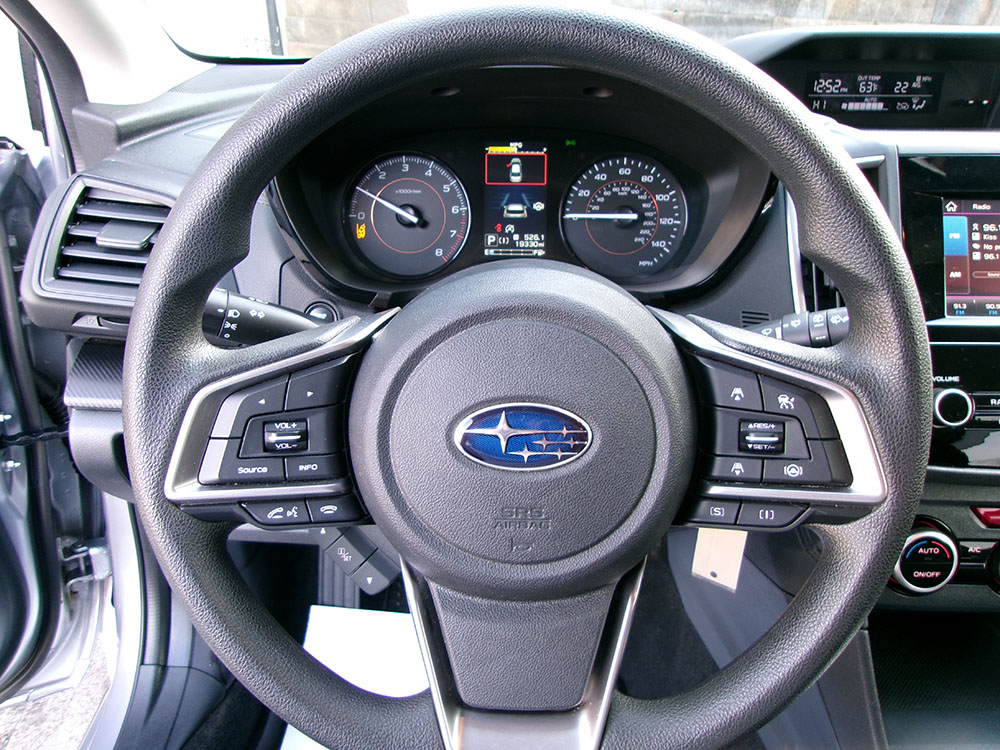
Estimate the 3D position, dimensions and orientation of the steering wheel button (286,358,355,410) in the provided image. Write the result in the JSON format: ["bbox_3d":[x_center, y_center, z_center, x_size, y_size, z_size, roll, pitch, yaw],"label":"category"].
[{"bbox_3d":[-0.084,0.004,0.365,0.032,0.025,0.012,0,7,0],"label":"steering wheel button"}]

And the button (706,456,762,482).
[{"bbox_3d":[0.111,0.045,0.370,0.028,0.013,0.010,0,7,0],"label":"button"}]

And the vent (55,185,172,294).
[{"bbox_3d":[-0.271,-0.097,0.565,0.095,0.075,0.040,0,7,-5],"label":"vent"}]

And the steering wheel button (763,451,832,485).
[{"bbox_3d":[0.143,0.044,0.376,0.034,0.016,0.010,0,7,0],"label":"steering wheel button"}]

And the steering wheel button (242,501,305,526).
[{"bbox_3d":[-0.110,0.067,0.383,0.031,0.013,0.010,0,7,0],"label":"steering wheel button"}]

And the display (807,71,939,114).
[{"bbox_3d":[0.318,-0.241,0.665,0.114,0.036,0.012,0,14,0],"label":"display"}]

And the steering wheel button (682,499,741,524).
[{"bbox_3d":[0.102,0.066,0.378,0.028,0.013,0.010,0,7,0],"label":"steering wheel button"}]

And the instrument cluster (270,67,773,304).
[{"bbox_3d":[0.016,-0.136,0.580,0.345,0.160,0.100,0,6,0],"label":"instrument cluster"}]

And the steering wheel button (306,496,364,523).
[{"bbox_3d":[-0.080,0.065,0.377,0.028,0.013,0.010,0,7,0],"label":"steering wheel button"}]

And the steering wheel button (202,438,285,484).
[{"bbox_3d":[-0.122,0.041,0.369,0.040,0.022,0.010,0,7,0],"label":"steering wheel button"}]

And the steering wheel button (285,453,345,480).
[{"bbox_3d":[-0.087,0.043,0.370,0.028,0.014,0.010,0,7,0],"label":"steering wheel button"}]

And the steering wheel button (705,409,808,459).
[{"bbox_3d":[0.121,0.028,0.368,0.048,0.024,0.012,0,7,0],"label":"steering wheel button"}]

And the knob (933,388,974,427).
[{"bbox_3d":[0.306,0.022,0.527,0.025,0.025,0.016,0,3,0],"label":"knob"}]

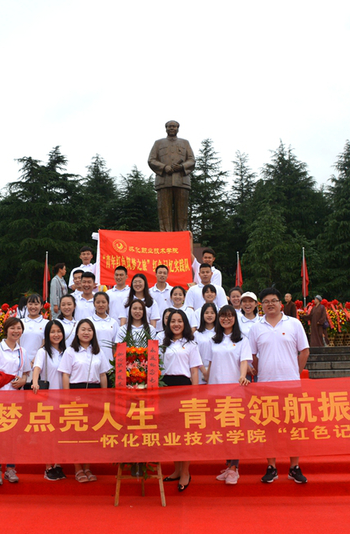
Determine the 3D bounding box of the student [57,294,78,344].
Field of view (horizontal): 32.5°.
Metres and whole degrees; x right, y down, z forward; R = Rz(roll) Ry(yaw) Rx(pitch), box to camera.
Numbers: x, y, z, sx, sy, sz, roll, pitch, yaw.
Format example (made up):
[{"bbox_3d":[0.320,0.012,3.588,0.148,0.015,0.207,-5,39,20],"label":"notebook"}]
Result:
[{"bbox_3d":[-1.190,1.100,6.550,0.460,1.600,0.300,0,-7,-3],"label":"student"}]

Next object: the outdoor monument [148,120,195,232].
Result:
[{"bbox_3d":[-0.080,-3.830,27.500,2.150,5.950,1.600,-1,-7,2],"label":"outdoor monument"}]

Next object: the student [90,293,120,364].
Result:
[{"bbox_3d":[-0.863,1.123,7.196,0.460,1.640,0.300,0,-8,-3],"label":"student"}]

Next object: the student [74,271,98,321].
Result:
[{"bbox_3d":[-1.160,0.920,7.748,0.500,1.710,0.300,0,-7,-5],"label":"student"}]

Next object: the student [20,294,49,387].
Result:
[{"bbox_3d":[-1.706,1.144,7.237,0.460,1.630,0.300,0,-8,-7],"label":"student"}]

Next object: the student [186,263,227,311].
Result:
[{"bbox_3d":[0.437,0.804,8.264,0.540,1.720,0.300,-1,-7,0],"label":"student"}]

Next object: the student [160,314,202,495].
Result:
[{"bbox_3d":[0.052,1.240,5.660,0.460,1.670,0.340,-1,-7,7],"label":"student"}]

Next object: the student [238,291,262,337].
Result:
[{"bbox_3d":[0.835,1.078,6.645,0.430,1.640,0.310,-1,-7,6],"label":"student"}]

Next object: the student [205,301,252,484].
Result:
[{"bbox_3d":[0.508,1.206,5.700,0.480,1.680,0.360,-2,-7,9],"label":"student"}]

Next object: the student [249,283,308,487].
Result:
[{"bbox_3d":[0.980,1.100,5.620,0.600,1.780,0.360,-1,-7,5],"label":"student"}]

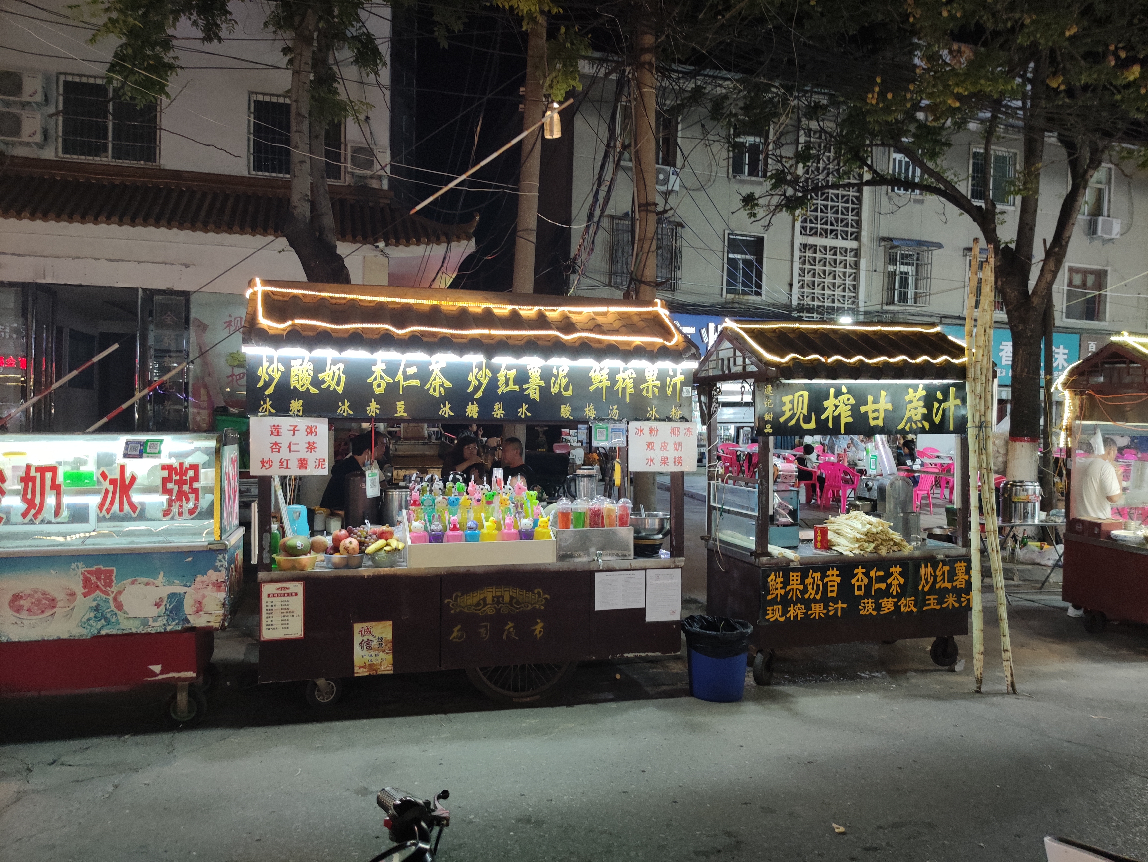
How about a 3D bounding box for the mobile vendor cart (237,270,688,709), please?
[{"bbox_3d":[-0.620,0.300,5.300,2.560,2.340,1.050,1,1,-17],"label":"mobile vendor cart"}]

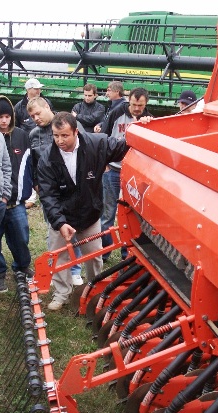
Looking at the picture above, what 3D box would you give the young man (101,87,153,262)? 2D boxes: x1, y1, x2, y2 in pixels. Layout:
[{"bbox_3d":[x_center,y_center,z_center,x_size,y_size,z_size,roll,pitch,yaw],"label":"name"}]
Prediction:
[{"bbox_3d":[0.186,-0.281,5.927,0.540,1.770,0.420,4,14,15],"label":"young man"}]

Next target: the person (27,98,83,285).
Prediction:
[{"bbox_3d":[-0.484,-0.100,5.323,0.540,1.710,0.480,5,15,19],"label":"person"}]

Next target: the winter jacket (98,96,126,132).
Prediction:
[{"bbox_3d":[0.057,-1.032,7.400,0.420,0.720,0.520,-1,13,-15],"label":"winter jacket"}]

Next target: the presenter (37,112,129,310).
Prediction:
[{"bbox_3d":[-0.195,0.049,4.886,0.750,1.630,0.640,4,15,17],"label":"presenter"}]

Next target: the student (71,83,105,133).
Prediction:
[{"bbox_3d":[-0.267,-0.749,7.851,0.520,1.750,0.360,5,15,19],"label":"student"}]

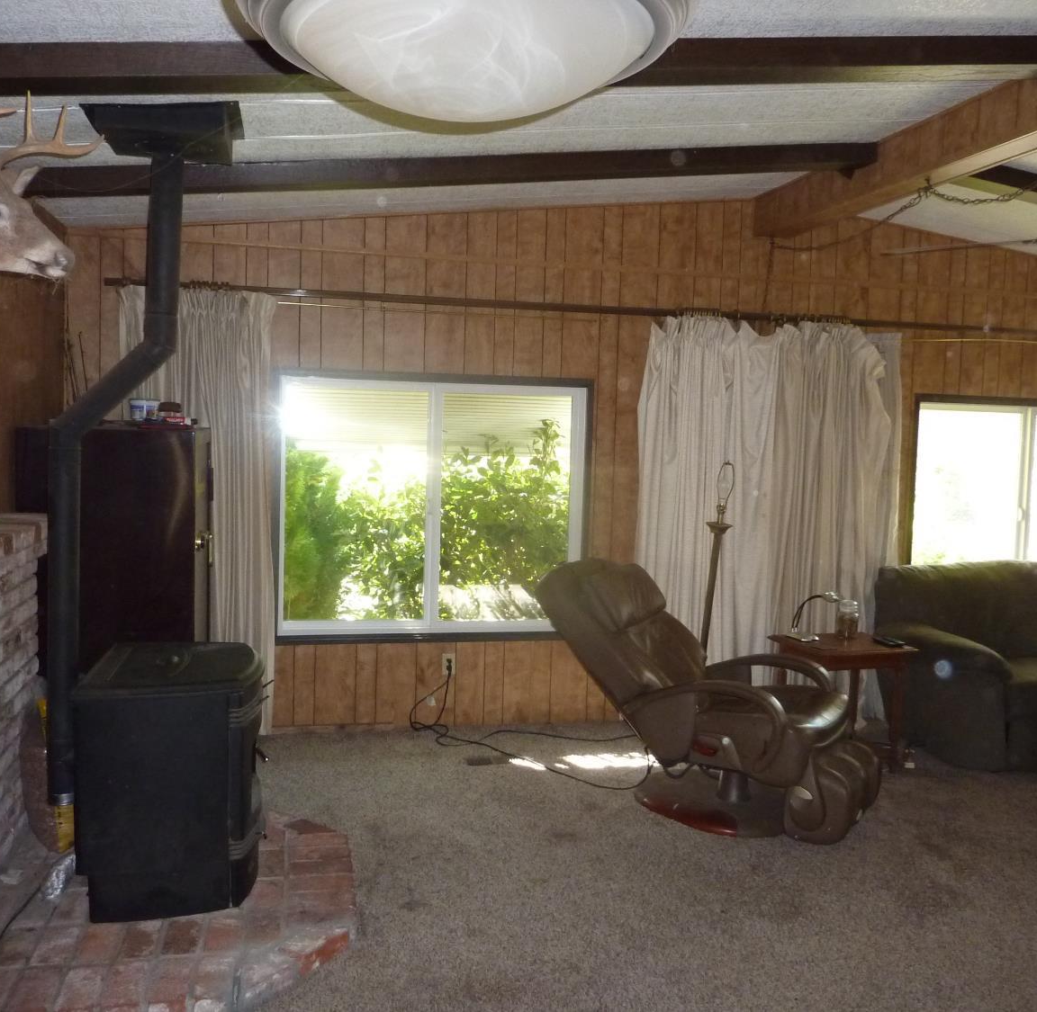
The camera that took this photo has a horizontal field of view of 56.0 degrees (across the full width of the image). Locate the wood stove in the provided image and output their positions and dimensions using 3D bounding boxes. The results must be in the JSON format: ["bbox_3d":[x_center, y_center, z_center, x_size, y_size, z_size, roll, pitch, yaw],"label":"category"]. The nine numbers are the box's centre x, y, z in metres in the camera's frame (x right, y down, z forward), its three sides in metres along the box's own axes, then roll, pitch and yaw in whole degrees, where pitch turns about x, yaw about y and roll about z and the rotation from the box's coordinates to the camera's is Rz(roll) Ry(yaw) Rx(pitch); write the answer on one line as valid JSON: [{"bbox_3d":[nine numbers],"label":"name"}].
[{"bbox_3d":[-1.073,0.836,3.106,0.530,0.680,0.640,1,3,-15],"label":"wood stove"}]

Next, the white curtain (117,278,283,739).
[{"bbox_3d":[-1.509,0.049,4.588,0.690,2.090,0.140,1,3,-14],"label":"white curtain"}]

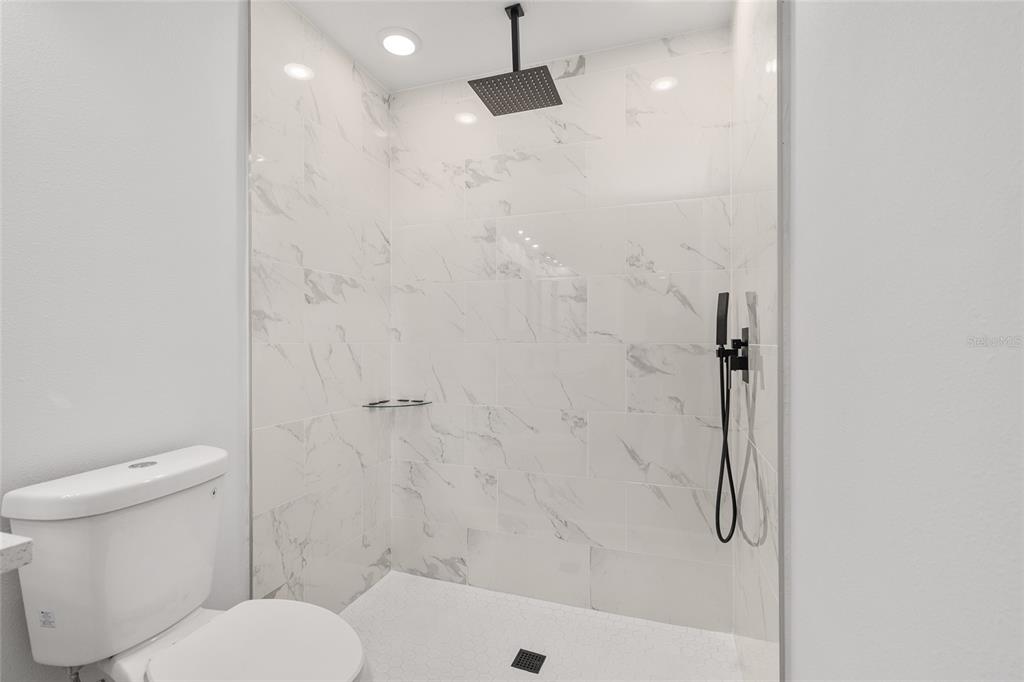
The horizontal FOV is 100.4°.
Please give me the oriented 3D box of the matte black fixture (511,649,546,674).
[{"bbox_3d":[0.065,1.204,1.607,0.103,0.008,0.098,0,0,18],"label":"matte black fixture"}]

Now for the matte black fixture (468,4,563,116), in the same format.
[{"bbox_3d":[0.017,-1.146,1.696,0.305,0.313,0.285,0,0,18],"label":"matte black fixture"}]

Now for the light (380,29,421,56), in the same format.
[{"bbox_3d":[-0.493,-1.292,1.861,0.178,0.022,0.178,0,0,0],"label":"light"}]

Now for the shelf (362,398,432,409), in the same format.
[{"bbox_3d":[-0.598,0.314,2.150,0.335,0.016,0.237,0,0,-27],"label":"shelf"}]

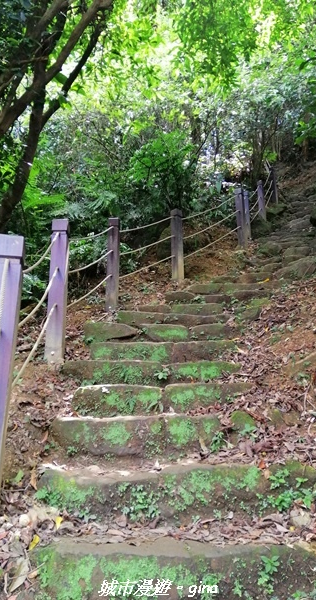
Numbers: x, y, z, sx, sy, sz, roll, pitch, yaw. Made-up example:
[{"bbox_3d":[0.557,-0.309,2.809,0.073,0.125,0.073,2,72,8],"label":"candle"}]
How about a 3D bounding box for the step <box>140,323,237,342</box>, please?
[{"bbox_3d":[0.266,0.333,4.124,0.859,0.160,0.320,0,-16,0],"label":"step"}]

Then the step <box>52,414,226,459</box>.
[{"bbox_3d":[-0.101,0.697,2.270,0.800,0.200,0.300,-1,-19,0],"label":"step"}]

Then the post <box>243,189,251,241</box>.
[{"bbox_3d":[1.687,-1.578,8.546,0.120,1.034,0.120,-4,-16,18],"label":"post"}]

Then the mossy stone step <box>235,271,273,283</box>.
[{"bbox_3d":[1.237,-0.217,5.789,0.460,0.160,0.330,-3,-19,8],"label":"mossy stone step"}]

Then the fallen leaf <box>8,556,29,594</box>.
[{"bbox_3d":[-0.385,0.769,1.262,0.045,0.015,0.111,3,18,14],"label":"fallen leaf"}]

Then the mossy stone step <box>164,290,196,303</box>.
[{"bbox_3d":[0.259,0.020,5.427,0.365,0.140,0.300,0,-16,0],"label":"mossy stone step"}]

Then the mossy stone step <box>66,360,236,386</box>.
[{"bbox_3d":[-0.052,0.554,3.236,1.225,0.180,0.330,0,-16,0],"label":"mossy stone step"}]

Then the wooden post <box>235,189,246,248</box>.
[{"bbox_3d":[1.349,-1.328,7.385,0.120,1.046,0.120,-10,-18,31],"label":"wooden post"}]

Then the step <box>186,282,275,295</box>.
[{"bbox_3d":[0.855,-0.063,5.430,1.050,0.165,0.330,-1,-19,0],"label":"step"}]

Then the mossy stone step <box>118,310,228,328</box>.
[{"bbox_3d":[0.131,0.243,4.543,1.076,0.150,0.320,1,-16,-4],"label":"mossy stone step"}]

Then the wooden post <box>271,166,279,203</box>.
[{"bbox_3d":[2.668,-2.612,10.346,0.110,1.000,0.110,14,-24,-37],"label":"wooden post"}]

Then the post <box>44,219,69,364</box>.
[{"bbox_3d":[-0.728,-0.071,3.323,0.120,1.085,0.120,0,-16,-3],"label":"post"}]

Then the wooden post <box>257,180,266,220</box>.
[{"bbox_3d":[2.122,-2.017,9.177,0.110,0.910,0.110,-13,-22,31],"label":"wooden post"}]

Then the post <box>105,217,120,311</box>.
[{"bbox_3d":[-0.482,-0.382,4.886,0.120,1.060,0.120,-2,-16,6],"label":"post"}]

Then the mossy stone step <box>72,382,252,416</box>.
[{"bbox_3d":[0.021,0.641,2.827,1.076,0.190,0.330,0,-16,0],"label":"mossy stone step"}]

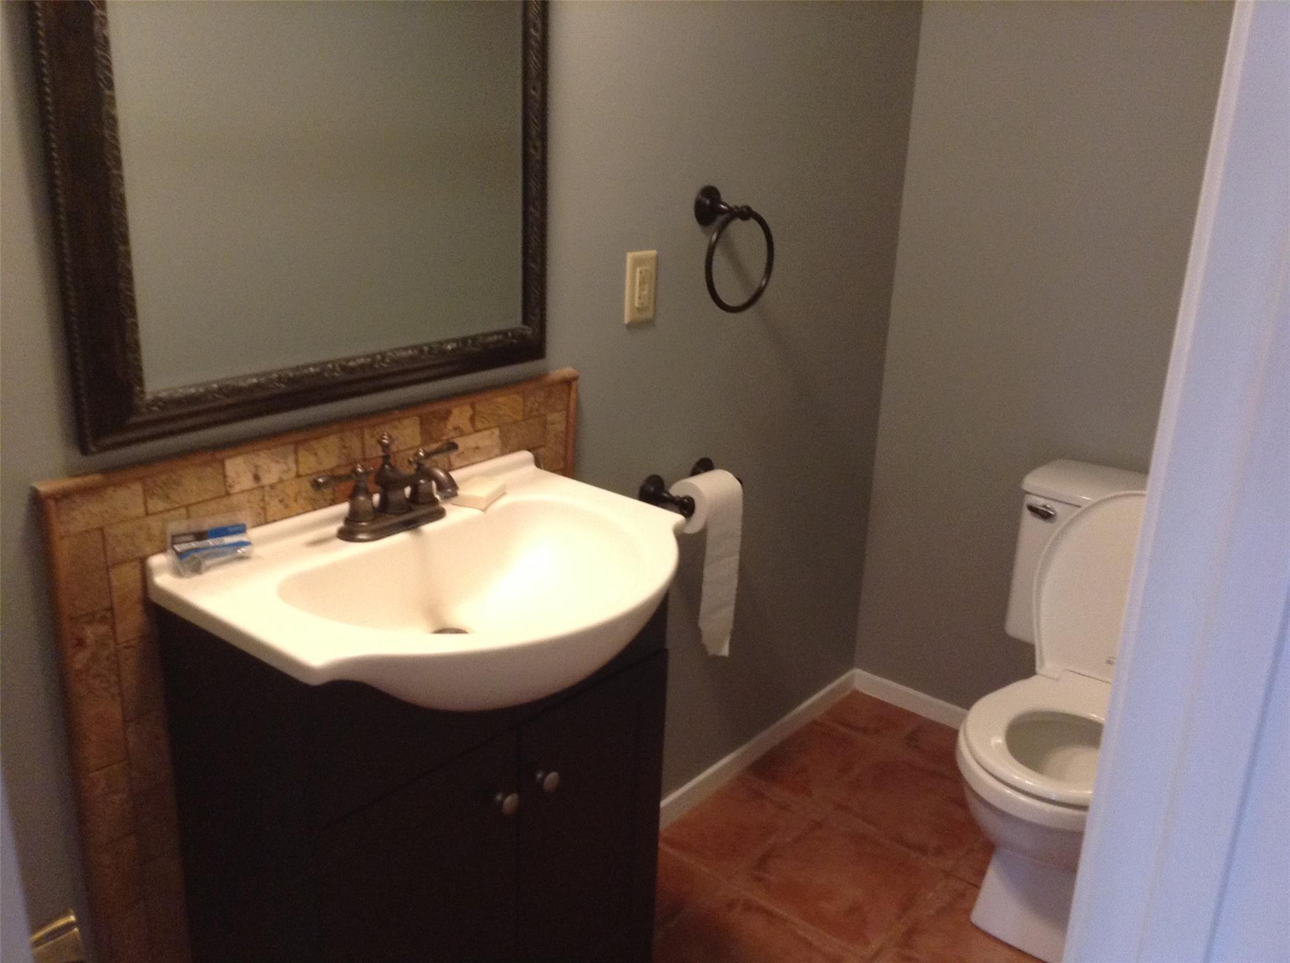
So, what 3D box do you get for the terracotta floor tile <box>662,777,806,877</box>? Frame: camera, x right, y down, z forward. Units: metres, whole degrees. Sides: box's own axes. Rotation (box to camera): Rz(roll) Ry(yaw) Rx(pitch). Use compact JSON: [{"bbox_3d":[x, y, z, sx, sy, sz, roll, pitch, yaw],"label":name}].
[{"bbox_3d":[0.182,0.687,2.450,0.200,0.012,0.303,17,23,37],"label":"terracotta floor tile"}]

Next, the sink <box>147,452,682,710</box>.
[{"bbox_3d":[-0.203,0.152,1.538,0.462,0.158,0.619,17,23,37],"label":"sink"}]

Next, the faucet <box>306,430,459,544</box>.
[{"bbox_3d":[-0.294,0.012,1.575,0.166,0.131,0.238,17,23,37],"label":"faucet"}]

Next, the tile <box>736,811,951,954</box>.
[{"bbox_3d":[0.374,0.744,2.300,0.277,0.012,0.303,17,23,37],"label":"tile"}]

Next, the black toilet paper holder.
[{"bbox_3d":[0.101,0.008,2.200,0.095,0.070,0.221,17,23,37],"label":"black toilet paper holder"}]

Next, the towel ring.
[{"bbox_3d":[0.139,-0.397,2.102,0.086,0.205,0.188,17,23,37],"label":"towel ring"}]

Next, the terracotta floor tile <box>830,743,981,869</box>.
[{"bbox_3d":[0.578,0.674,2.535,0.277,0.012,0.310,17,23,37],"label":"terracotta floor tile"}]

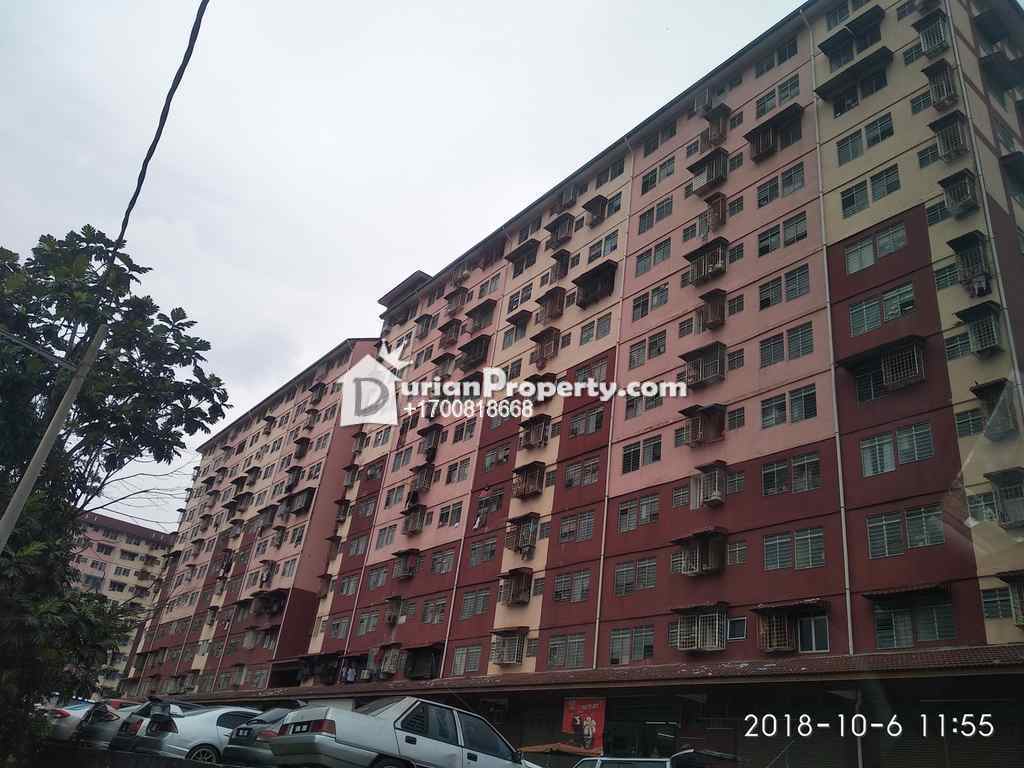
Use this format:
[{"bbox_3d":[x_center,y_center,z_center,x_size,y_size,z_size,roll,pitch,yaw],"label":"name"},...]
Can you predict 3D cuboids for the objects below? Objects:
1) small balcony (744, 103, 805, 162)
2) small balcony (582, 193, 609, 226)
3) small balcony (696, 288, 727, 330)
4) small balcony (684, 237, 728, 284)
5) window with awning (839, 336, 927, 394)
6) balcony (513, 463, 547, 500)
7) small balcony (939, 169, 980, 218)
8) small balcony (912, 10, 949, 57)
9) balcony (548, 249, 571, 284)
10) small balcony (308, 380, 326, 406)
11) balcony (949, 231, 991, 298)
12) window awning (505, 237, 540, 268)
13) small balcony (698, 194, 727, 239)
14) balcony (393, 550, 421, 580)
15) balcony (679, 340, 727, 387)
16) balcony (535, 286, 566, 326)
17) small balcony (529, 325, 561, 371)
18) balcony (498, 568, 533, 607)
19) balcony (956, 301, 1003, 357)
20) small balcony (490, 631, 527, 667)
[{"bbox_3d":[12.186,-11.700,35.788,0.680,1.600,2.850,26,-33,-30],"label":"small balcony"},{"bbox_3d":[4.936,-10.273,46.056,0.680,1.550,1.600,26,-33,-30],"label":"small balcony"},{"bbox_3d":[8.703,-3.250,33.460,0.704,1.443,1.003,25,-32,-29],"label":"small balcony"},{"bbox_3d":[8.919,-5.571,35.600,0.600,1.678,2.255,25,-32,-29],"label":"small balcony"},{"bbox_3d":[12.469,-0.585,25.969,0.750,1.623,2.832,25,-32,-29],"label":"window with awning"},{"bbox_3d":[0.819,5.000,39.874,0.656,1.417,1.947,25,-32,-29],"label":"balcony"},{"bbox_3d":[14.957,-6.409,25.766,0.720,1.250,0.920,25,-32,-29],"label":"small balcony"},{"bbox_3d":[16.034,-13.405,29.457,0.680,1.500,0.950,25,-32,-29],"label":"small balcony"},{"bbox_3d":[2.935,-7.272,46.871,0.680,1.750,1.150,26,-33,-30],"label":"balcony"},{"bbox_3d":[-18.698,0.981,73.742,0.680,1.500,2.200,26,-33,-30],"label":"small balcony"},{"bbox_3d":[14.542,-3.804,24.417,0.750,1.950,0.900,25,-32,-29],"label":"balcony"},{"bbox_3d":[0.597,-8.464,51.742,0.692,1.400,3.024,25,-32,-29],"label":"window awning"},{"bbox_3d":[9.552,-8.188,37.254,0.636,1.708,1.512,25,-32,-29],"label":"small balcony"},{"bbox_3d":[-6.771,11.277,47.886,0.600,1.760,2.558,25,-32,-29],"label":"balcony"},{"bbox_3d":[8.340,-0.787,33.498,0.713,1.650,1.965,26,-32,-29],"label":"balcony"},{"bbox_3d":[2.172,-4.500,45.552,0.630,1.760,2.062,25,-32,-29],"label":"balcony"},{"bbox_3d":[1.772,-2.030,44.312,0.630,1.897,2.062,25,-32,-29],"label":"small balcony"},{"bbox_3d":[0.135,10.116,38.401,0.636,1.680,1.820,25,-32,-29],"label":"balcony"},{"bbox_3d":[14.662,-1.697,24.077,0.692,1.484,1.036,25,-32,-29],"label":"balcony"},{"bbox_3d":[-0.220,12.345,35.994,0.579,1.452,2.157,25,-32,-29],"label":"small balcony"}]

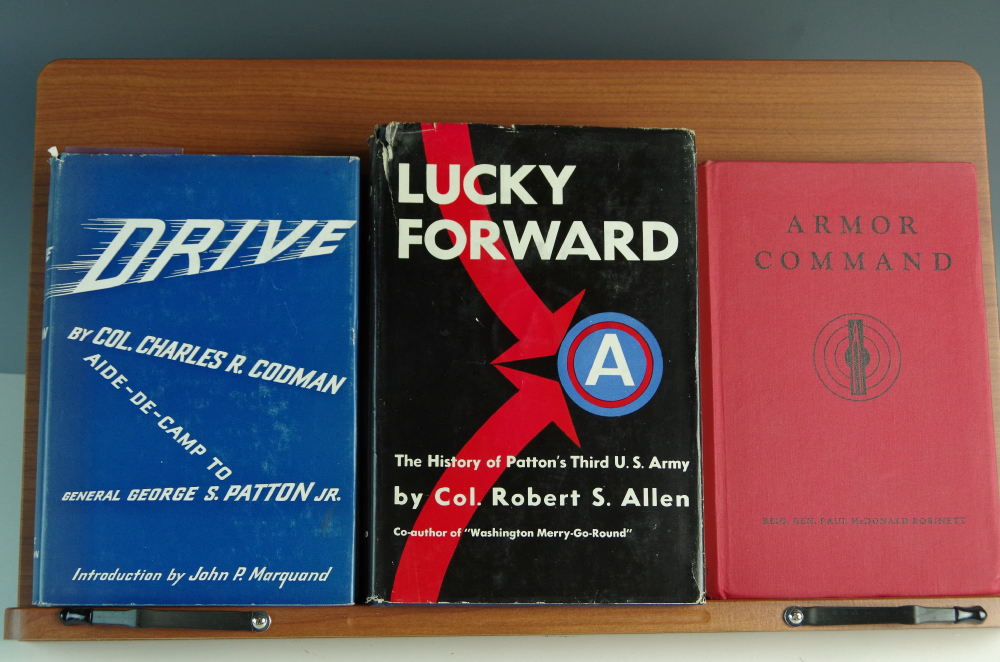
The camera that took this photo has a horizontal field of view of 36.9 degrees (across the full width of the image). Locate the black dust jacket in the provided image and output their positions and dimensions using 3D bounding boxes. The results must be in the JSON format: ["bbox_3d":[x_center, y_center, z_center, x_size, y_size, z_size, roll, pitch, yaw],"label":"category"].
[{"bbox_3d":[0.014,0.015,0.707,0.153,0.221,0.037,0,-8,-3],"label":"black dust jacket"}]

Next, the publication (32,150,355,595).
[{"bbox_3d":[-0.142,0.023,0.713,0.149,0.211,0.030,0,-7,-2],"label":"publication"}]

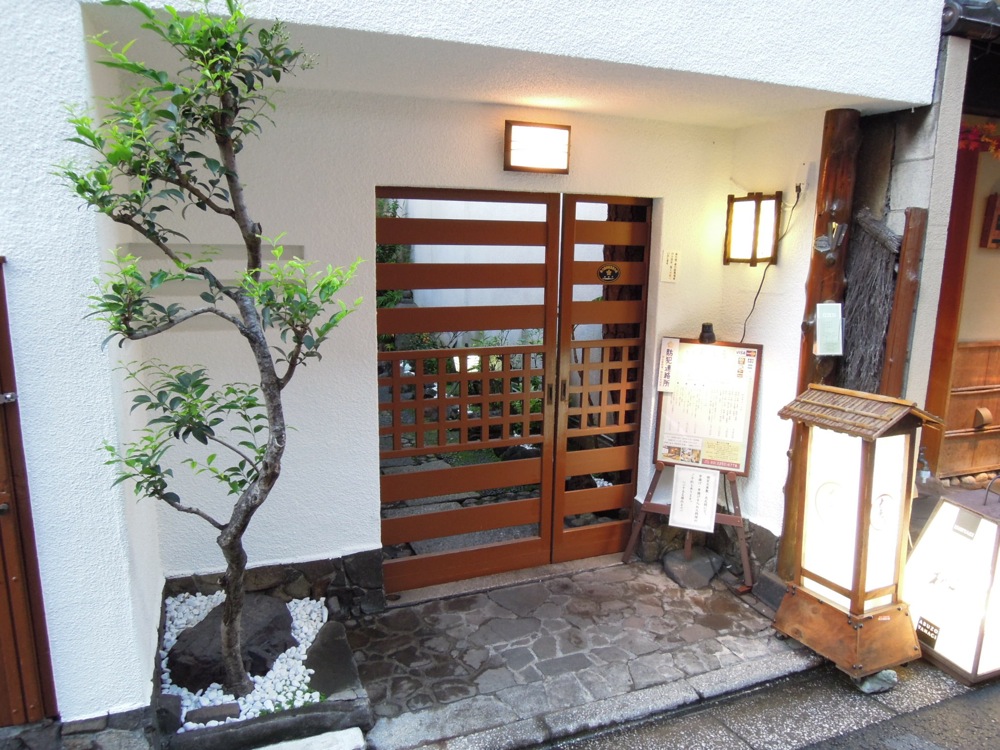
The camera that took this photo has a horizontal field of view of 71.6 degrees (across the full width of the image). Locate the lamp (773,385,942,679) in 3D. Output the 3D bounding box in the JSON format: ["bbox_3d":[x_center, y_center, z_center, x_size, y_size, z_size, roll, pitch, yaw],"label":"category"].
[{"bbox_3d":[1.348,0.579,2.664,0.350,1.035,0.445,-6,10,-23],"label":"lamp"}]

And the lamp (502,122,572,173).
[{"bbox_3d":[0.160,-0.953,2.919,0.280,0.195,0.065,-4,11,-22],"label":"lamp"}]

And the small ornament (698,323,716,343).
[{"bbox_3d":[0.944,-0.189,3.154,0.078,0.096,0.082,6,12,25],"label":"small ornament"}]

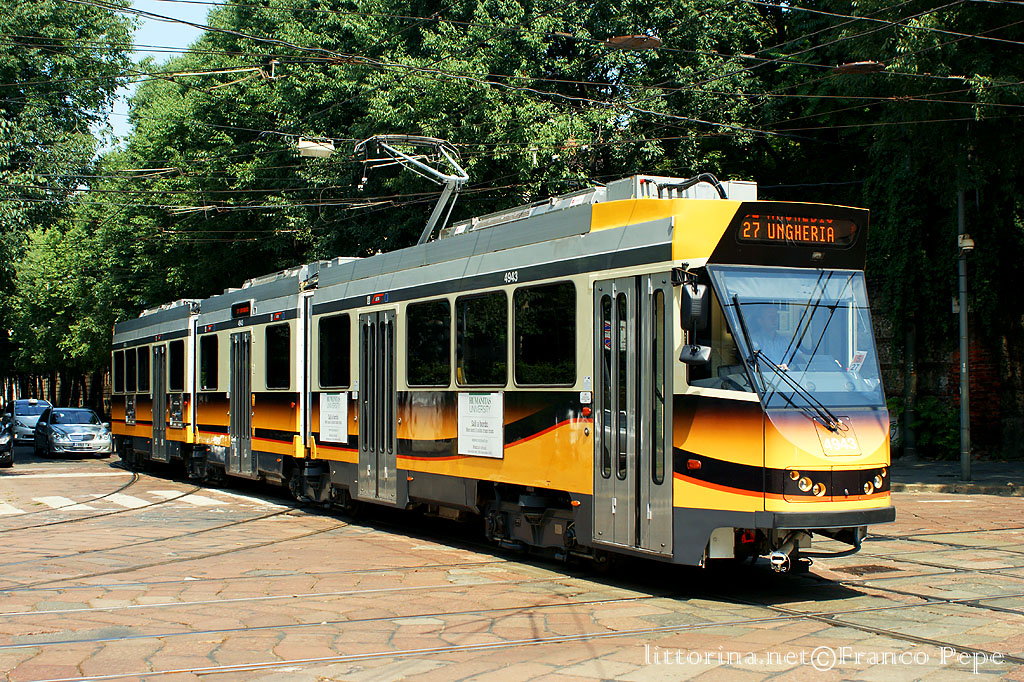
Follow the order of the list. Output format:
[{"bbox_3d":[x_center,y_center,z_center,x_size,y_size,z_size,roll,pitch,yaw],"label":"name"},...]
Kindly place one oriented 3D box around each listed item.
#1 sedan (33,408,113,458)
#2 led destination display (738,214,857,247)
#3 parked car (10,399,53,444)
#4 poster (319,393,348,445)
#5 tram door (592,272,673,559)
[{"bbox_3d":[-13.536,2.781,45.532,1.810,1.450,4.750,1,-2,-22],"label":"sedan"},{"bbox_3d":[2.449,-0.937,12.677,1.235,0.245,0.080,1,-2,-25],"label":"led destination display"},{"bbox_3d":[-17.697,3.035,54.728,1.760,1.630,4.350,1,-2,-23],"label":"parked car"},{"bbox_3d":[-2.502,1.075,20.685,0.030,0.700,1.210,1,-2,-25],"label":"poster"},{"bbox_3d":[1.079,0.632,13.191,0.080,2.432,1.411,1,-2,-25],"label":"tram door"}]

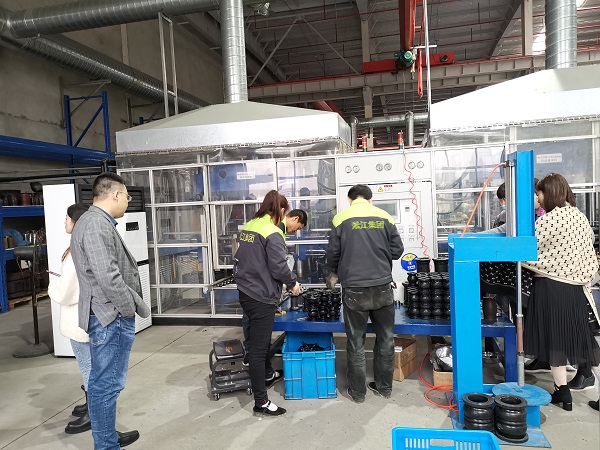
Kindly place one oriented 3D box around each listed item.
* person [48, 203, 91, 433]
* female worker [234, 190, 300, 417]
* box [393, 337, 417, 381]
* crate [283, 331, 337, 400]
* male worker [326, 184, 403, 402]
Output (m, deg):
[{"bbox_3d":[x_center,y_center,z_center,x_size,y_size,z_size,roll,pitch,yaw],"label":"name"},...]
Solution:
[{"bbox_3d":[-1.635,0.649,3.409,0.380,1.600,0.450,-3,3,-13],"label":"person"},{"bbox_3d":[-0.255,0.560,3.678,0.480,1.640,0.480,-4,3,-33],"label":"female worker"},{"bbox_3d":[0.868,1.187,4.176,0.250,0.250,0.290,-1,3,36],"label":"box"},{"bbox_3d":[0.088,1.168,3.975,0.415,0.370,0.600,-2,3,1],"label":"crate"},{"bbox_3d":[0.519,0.514,3.767,0.570,1.670,0.460,-3,3,-5],"label":"male worker"}]

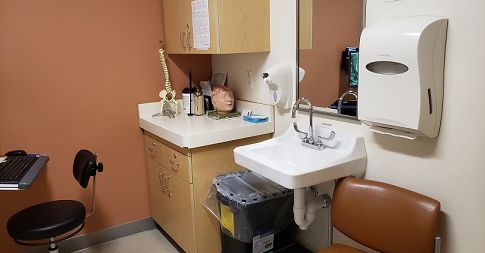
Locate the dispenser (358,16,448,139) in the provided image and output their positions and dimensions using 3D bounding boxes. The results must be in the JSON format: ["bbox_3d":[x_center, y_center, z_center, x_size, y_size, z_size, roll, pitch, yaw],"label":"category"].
[{"bbox_3d":[0.648,-0.203,1.518,0.157,0.488,0.305,-9,14,-33],"label":"dispenser"}]

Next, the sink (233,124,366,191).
[{"bbox_3d":[0.260,0.152,1.895,0.478,0.230,0.564,-9,14,-33],"label":"sink"}]

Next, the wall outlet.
[{"bbox_3d":[0.051,-0.326,2.518,0.010,0.117,0.069,-9,14,-33],"label":"wall outlet"}]

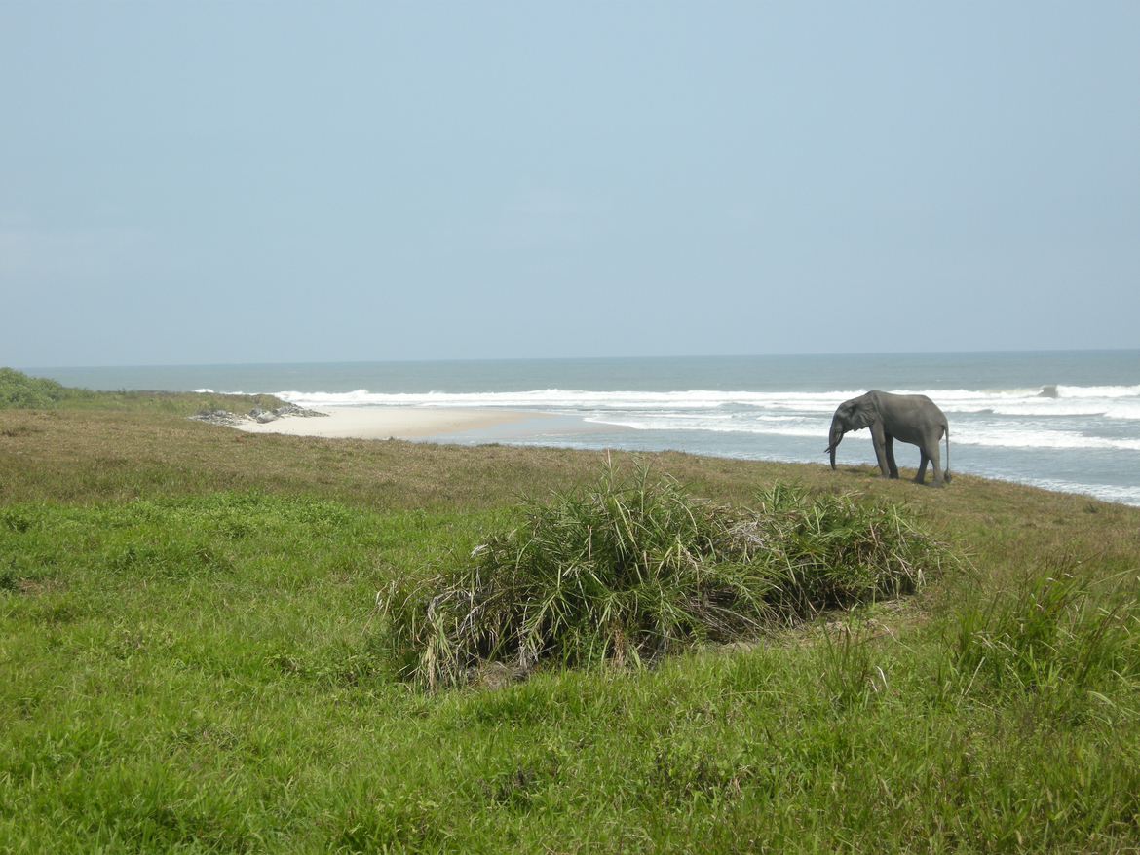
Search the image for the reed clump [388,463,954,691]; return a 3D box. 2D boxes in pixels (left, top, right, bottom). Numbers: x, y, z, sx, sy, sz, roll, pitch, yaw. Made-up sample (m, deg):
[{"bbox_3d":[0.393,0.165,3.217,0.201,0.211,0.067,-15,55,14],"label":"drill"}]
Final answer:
[{"bbox_3d":[0.720,0.965,19.500,3.507,1.143,1.823,-2,2,-38],"label":"reed clump"}]

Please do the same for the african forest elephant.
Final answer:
[{"bbox_3d":[7.676,0.261,69.000,2.937,2.249,1.012,-1,1,12],"label":"african forest elephant"}]

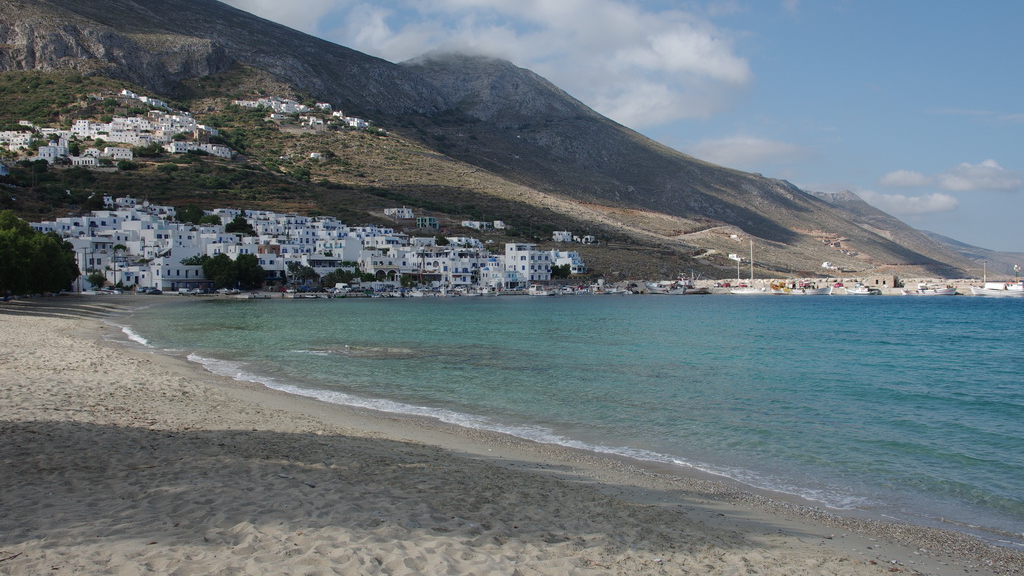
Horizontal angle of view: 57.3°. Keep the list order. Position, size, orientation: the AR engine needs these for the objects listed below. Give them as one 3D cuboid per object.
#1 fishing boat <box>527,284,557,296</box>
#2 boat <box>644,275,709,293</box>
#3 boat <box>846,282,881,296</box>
[{"bbox_3d":[8.960,0.530,275.000,7.800,3.500,2.800,0,0,12],"label":"fishing boat"},{"bbox_3d":[51.600,-0.840,292.000,19.000,5.600,5.500,0,0,14],"label":"boat"},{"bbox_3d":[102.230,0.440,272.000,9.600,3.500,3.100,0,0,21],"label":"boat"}]

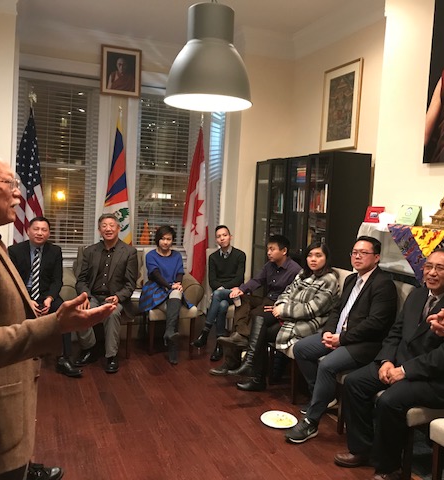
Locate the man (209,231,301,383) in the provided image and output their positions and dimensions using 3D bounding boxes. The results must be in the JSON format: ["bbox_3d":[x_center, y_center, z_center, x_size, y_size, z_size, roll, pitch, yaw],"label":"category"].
[{"bbox_3d":[0.268,0.556,4.784,0.930,1.230,0.550,1,5,-30],"label":"man"}]

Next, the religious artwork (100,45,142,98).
[{"bbox_3d":[-1.089,-1.816,5.595,0.435,0.525,0.030,1,4,-22],"label":"religious artwork"}]

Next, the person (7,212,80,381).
[{"bbox_3d":[-1.546,0.452,4.448,0.570,1.290,0.760,0,5,-36],"label":"person"}]

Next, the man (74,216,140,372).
[{"bbox_3d":[-1.029,0.423,4.618,0.560,1.310,0.780,2,4,-13],"label":"man"}]

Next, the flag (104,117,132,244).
[{"bbox_3d":[-1.084,-0.472,5.328,0.260,1.520,0.180,1,4,-22],"label":"flag"}]

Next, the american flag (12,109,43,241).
[{"bbox_3d":[-2.200,-0.477,5.938,0.360,2.050,0.250,1,4,-21],"label":"american flag"}]

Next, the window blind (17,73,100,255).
[{"bbox_3d":[-2.103,-0.964,6.576,1.010,2.160,0.070,1,4,-21],"label":"window blind"}]

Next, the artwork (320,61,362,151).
[{"bbox_3d":[1.213,-1.337,5.260,0.035,0.860,0.670,1,4,-21],"label":"artwork"}]

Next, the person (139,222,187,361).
[{"bbox_3d":[-0.590,0.484,5.018,0.470,1.250,0.720,1,4,-22],"label":"person"}]

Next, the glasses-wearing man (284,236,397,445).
[{"bbox_3d":[0.765,0.621,3.627,0.880,1.310,0.580,0,5,-36],"label":"glasses-wearing man"}]

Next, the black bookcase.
[{"bbox_3d":[0.849,0.134,5.501,0.415,1.960,1.600,1,4,-21],"label":"black bookcase"}]

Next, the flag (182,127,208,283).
[{"bbox_3d":[-0.311,-0.372,5.637,0.250,1.700,0.190,1,4,-22],"label":"flag"}]

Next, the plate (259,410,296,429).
[{"bbox_3d":[0.389,1.226,3.513,0.255,0.022,0.255,3,4,0],"label":"plate"}]

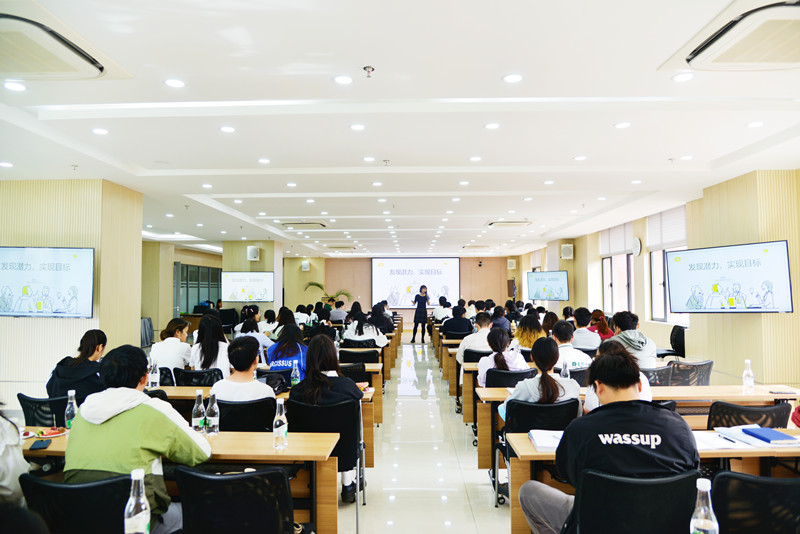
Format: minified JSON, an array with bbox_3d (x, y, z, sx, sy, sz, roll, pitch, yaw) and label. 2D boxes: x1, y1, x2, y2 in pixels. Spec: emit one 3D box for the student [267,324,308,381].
[{"bbox_3d":[-0.976,1.122,4.877,0.430,1.205,0.800,0,-3,5],"label":"student"}]

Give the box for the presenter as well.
[{"bbox_3d":[0.600,1.345,15.171,0.550,1.635,0.360,0,-2,-7],"label":"presenter"}]

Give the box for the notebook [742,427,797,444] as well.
[{"bbox_3d":[2.136,0.974,3.078,0.172,0.020,0.250,0,-3,4],"label":"notebook"}]

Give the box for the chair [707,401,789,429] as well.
[{"bbox_3d":[2.040,1.212,3.308,0.480,0.860,0.580,-1,-2,6],"label":"chair"}]

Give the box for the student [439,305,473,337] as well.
[{"bbox_3d":[0.935,1.265,8.840,0.500,1.245,0.750,0,-2,1],"label":"student"}]

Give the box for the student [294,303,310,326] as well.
[{"bbox_3d":[-2.185,1.446,11.802,0.450,1.240,0.720,0,-3,1],"label":"student"}]

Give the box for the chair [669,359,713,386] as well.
[{"bbox_3d":[2.578,1.280,4.971,0.470,0.870,0.570,0,-3,-5],"label":"chair"}]

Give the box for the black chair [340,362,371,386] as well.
[{"bbox_3d":[-0.512,1.294,5.000,0.470,0.870,0.570,0,-3,1],"label":"black chair"}]

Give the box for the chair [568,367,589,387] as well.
[{"bbox_3d":[1.596,1.340,5.080,0.480,0.860,0.550,0,-3,1],"label":"chair"}]

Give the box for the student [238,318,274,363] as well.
[{"bbox_3d":[-1.480,1.154,5.391,0.480,1.260,0.780,0,-3,1],"label":"student"}]

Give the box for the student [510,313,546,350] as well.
[{"bbox_3d":[1.502,1.168,6.363,0.460,1.217,0.780,0,-2,1],"label":"student"}]

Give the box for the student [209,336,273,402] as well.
[{"bbox_3d":[-1.016,1.071,3.607,0.480,1.220,0.740,0,-2,1],"label":"student"}]

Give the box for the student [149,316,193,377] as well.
[{"bbox_3d":[-1.982,1.099,4.896,0.450,1.262,0.780,-1,-3,16],"label":"student"}]

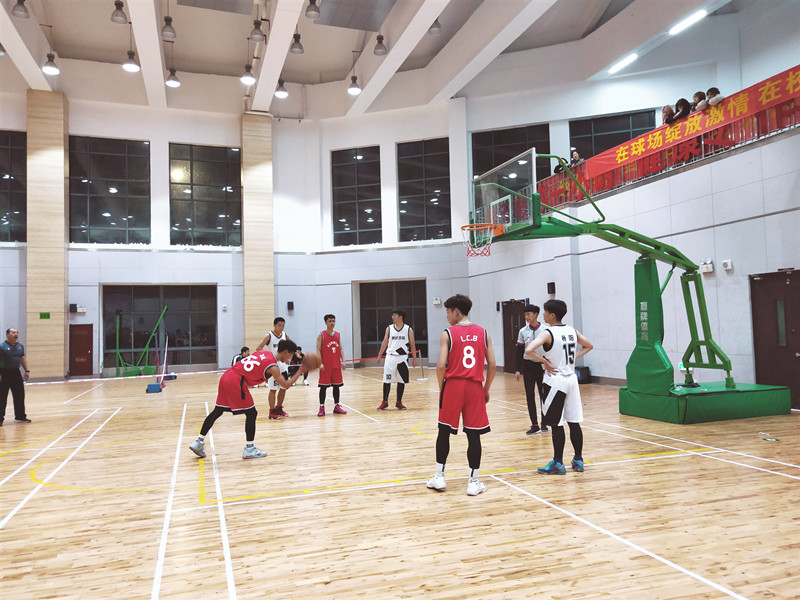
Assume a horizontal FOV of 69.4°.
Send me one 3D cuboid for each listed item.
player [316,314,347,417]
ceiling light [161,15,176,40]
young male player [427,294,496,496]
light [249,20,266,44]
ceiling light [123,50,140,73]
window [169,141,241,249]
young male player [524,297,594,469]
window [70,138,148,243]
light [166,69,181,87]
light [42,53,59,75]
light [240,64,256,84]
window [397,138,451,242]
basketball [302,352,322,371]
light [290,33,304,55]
[{"bbox_3d":[-1.291,1.180,10.697,0.550,1.820,0.380,0,-4,-24],"label":"player"},{"bbox_3d":[-7.547,-8.890,18.879,0.460,0.570,0.460,0,-4,-19],"label":"ceiling light"},{"bbox_3d":[0.565,0.883,5.400,0.590,1.790,0.420,-1,-3,-12],"label":"young male player"},{"bbox_3d":[-4.728,-8.935,19.160,0.460,0.570,0.460,0,-4,-19],"label":"light"},{"bbox_3d":[-8.922,-7.925,19.200,0.470,0.600,0.470,0,-3,-19],"label":"ceiling light"},{"bbox_3d":[-7.847,-4.274,23.689,2.950,4.150,0.150,0,-3,-16],"label":"window"},{"bbox_3d":[1.636,0.872,6.012,0.730,1.760,0.400,1,-4,-28],"label":"young male player"},{"bbox_3d":[-11.380,-4.263,22.649,3.000,4.180,0.150,0,-3,-16],"label":"window"},{"bbox_3d":[-8.789,-8.652,22.422,0.460,0.570,0.460,0,-4,-19],"label":"light"},{"bbox_3d":[-12.723,-8.644,21.100,0.460,0.570,0.460,0,-4,-19],"label":"light"},{"bbox_3d":[-5.851,-8.728,22.235,0.460,0.570,0.460,0,-4,-19],"label":"light"},{"bbox_3d":[1.028,-4.607,24.268,2.220,4.220,0.150,-2,-4,16],"label":"window"},{"bbox_3d":[-1.144,0.803,7.510,0.243,0.243,0.243,-1,-3,0],"label":"basketball"},{"bbox_3d":[-3.371,-8.435,19.000,0.470,0.600,0.470,0,-3,-19],"label":"light"}]

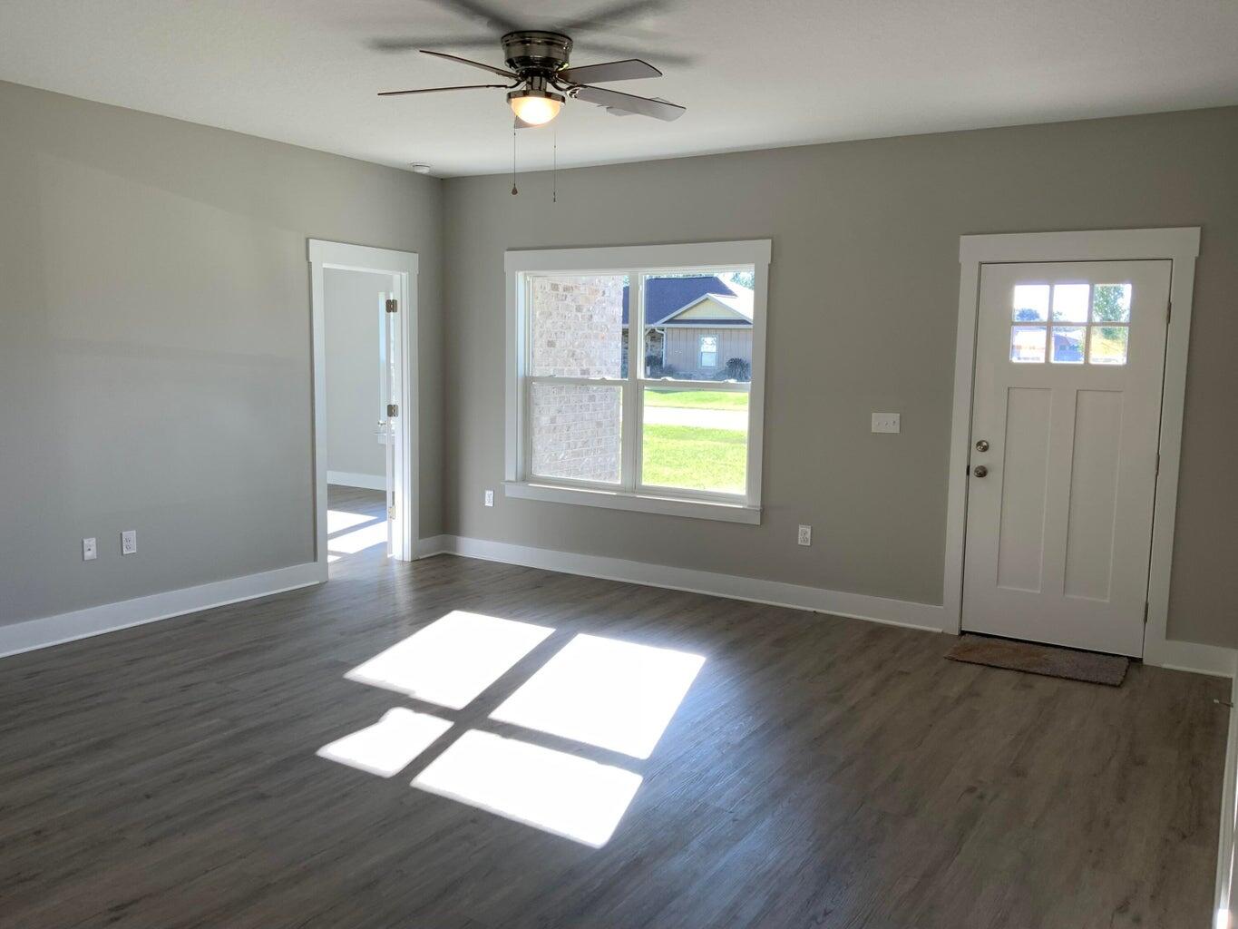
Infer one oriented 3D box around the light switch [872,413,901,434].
[{"bbox_3d":[1.534,-0.235,5.940,0.161,0.113,0.020,5,7,32],"label":"light switch"}]

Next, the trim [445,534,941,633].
[{"bbox_3d":[0.252,0.740,6.845,3.740,0.146,0.035,5,7,32],"label":"trim"}]

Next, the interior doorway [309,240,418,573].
[{"bbox_3d":[-1.711,-0.362,7.096,0.050,2.215,0.996,5,7,32],"label":"interior doorway"}]

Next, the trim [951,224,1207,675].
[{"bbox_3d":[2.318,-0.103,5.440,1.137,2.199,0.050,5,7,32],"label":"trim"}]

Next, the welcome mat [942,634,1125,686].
[{"bbox_3d":[2.159,1.002,5.360,0.835,0.015,0.480,5,7,32],"label":"welcome mat"}]

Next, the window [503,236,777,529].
[{"bbox_3d":[0.036,-0.558,6.853,2.048,1.730,0.070,5,7,32],"label":"window"}]

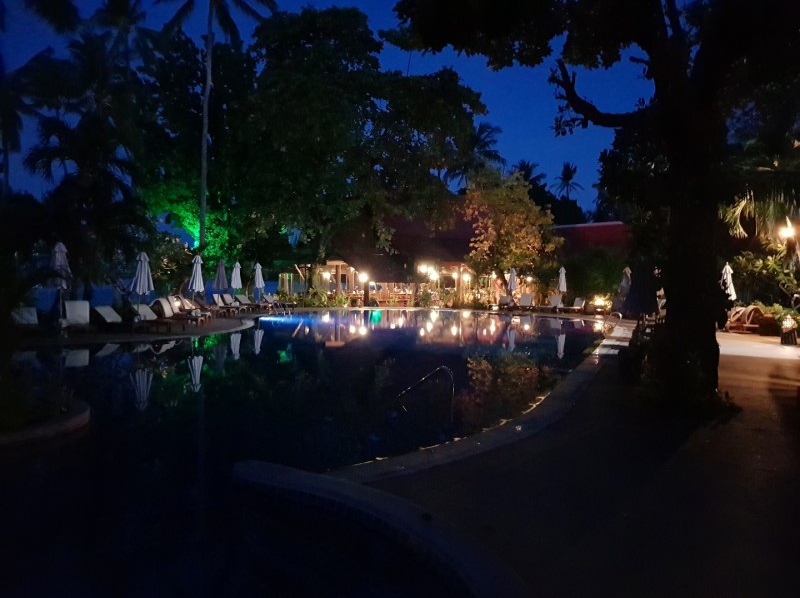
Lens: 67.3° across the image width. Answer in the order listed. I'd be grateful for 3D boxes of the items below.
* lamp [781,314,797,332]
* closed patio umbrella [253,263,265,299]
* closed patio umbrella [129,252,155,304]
[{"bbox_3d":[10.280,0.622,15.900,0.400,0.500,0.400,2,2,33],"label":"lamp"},{"bbox_3d":[-7.668,-0.748,32.541,0.600,2.400,0.600,0,2,-13],"label":"closed patio umbrella"},{"bbox_3d":[-8.141,-0.287,19.041,0.750,2.400,0.750,0,2,-23],"label":"closed patio umbrella"}]

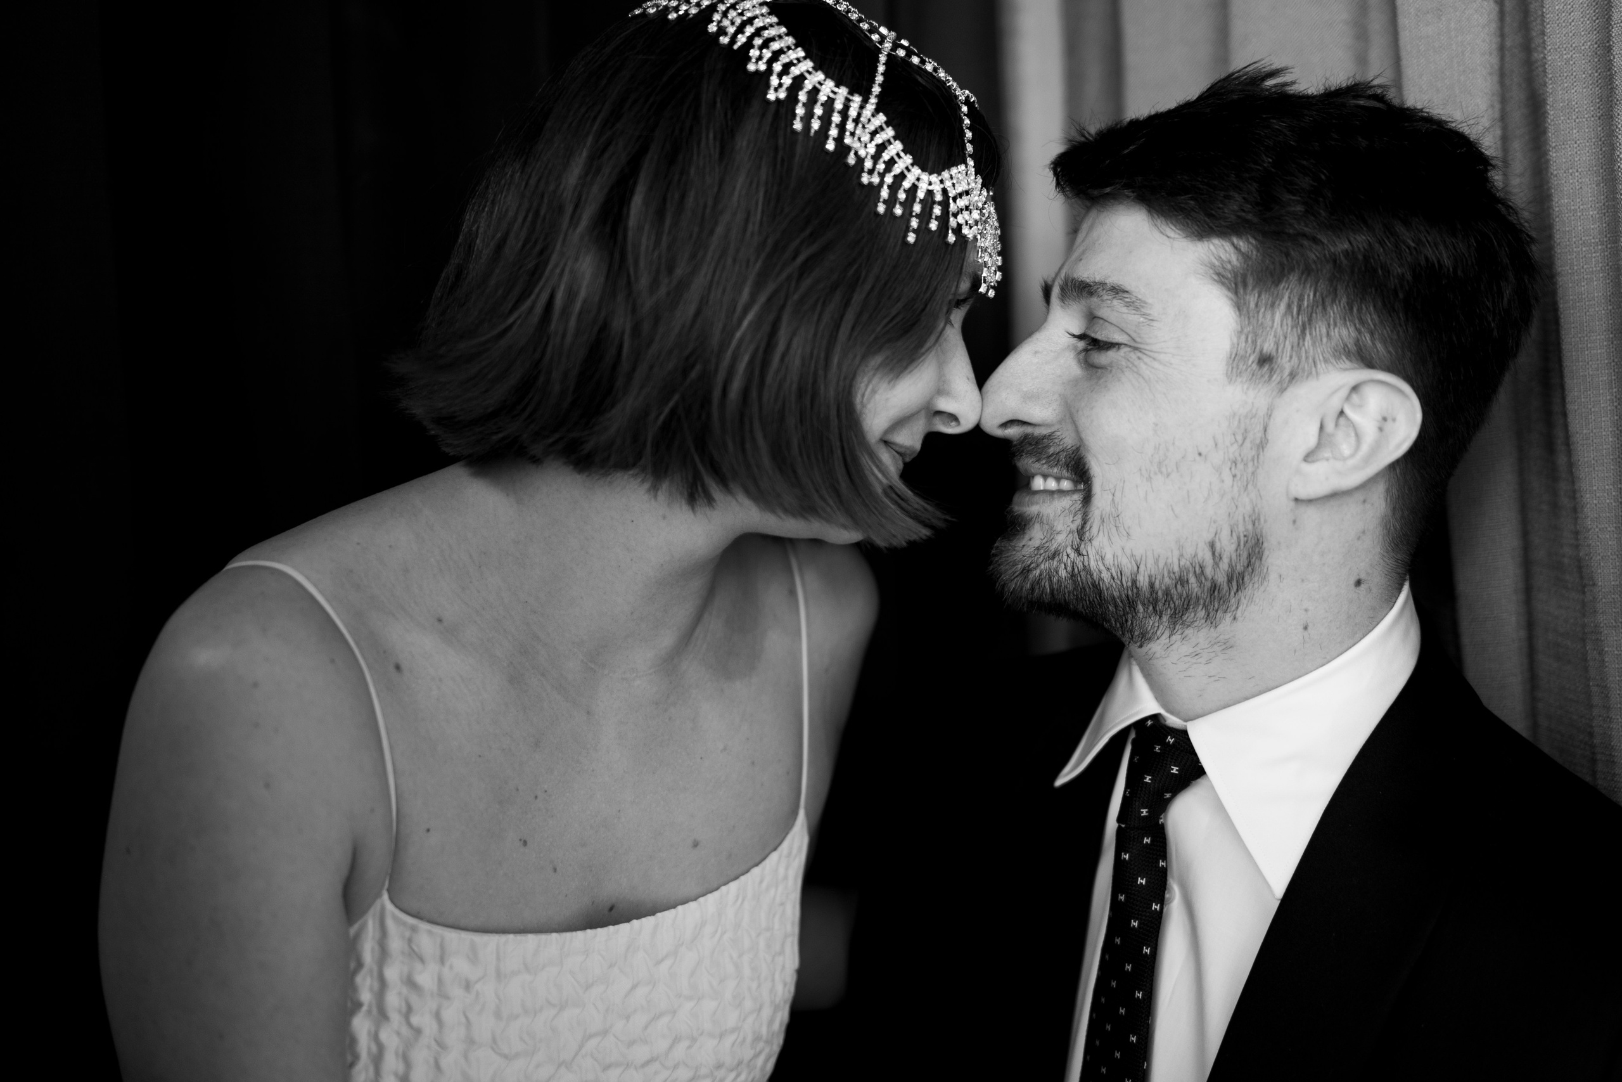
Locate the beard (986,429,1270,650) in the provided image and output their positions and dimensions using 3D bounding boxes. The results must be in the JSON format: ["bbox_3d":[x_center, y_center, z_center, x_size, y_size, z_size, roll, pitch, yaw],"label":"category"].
[{"bbox_3d":[0.138,-0.003,0.830,0.108,0.098,0.135,12,2,-5],"label":"beard"}]

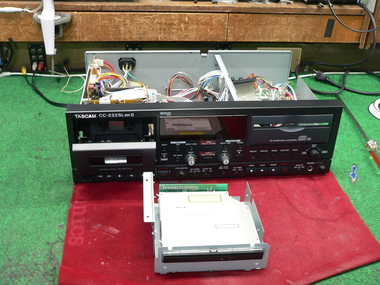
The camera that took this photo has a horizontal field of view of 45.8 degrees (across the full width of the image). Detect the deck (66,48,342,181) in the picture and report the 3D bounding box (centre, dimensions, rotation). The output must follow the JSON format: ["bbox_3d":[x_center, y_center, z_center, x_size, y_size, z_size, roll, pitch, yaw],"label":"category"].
[{"bbox_3d":[0.014,-0.058,0.855,0.437,0.139,0.304,-1,29,-6],"label":"deck"}]

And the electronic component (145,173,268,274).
[{"bbox_3d":[0.015,0.105,0.642,0.162,0.057,0.158,-1,29,-5],"label":"electronic component"}]

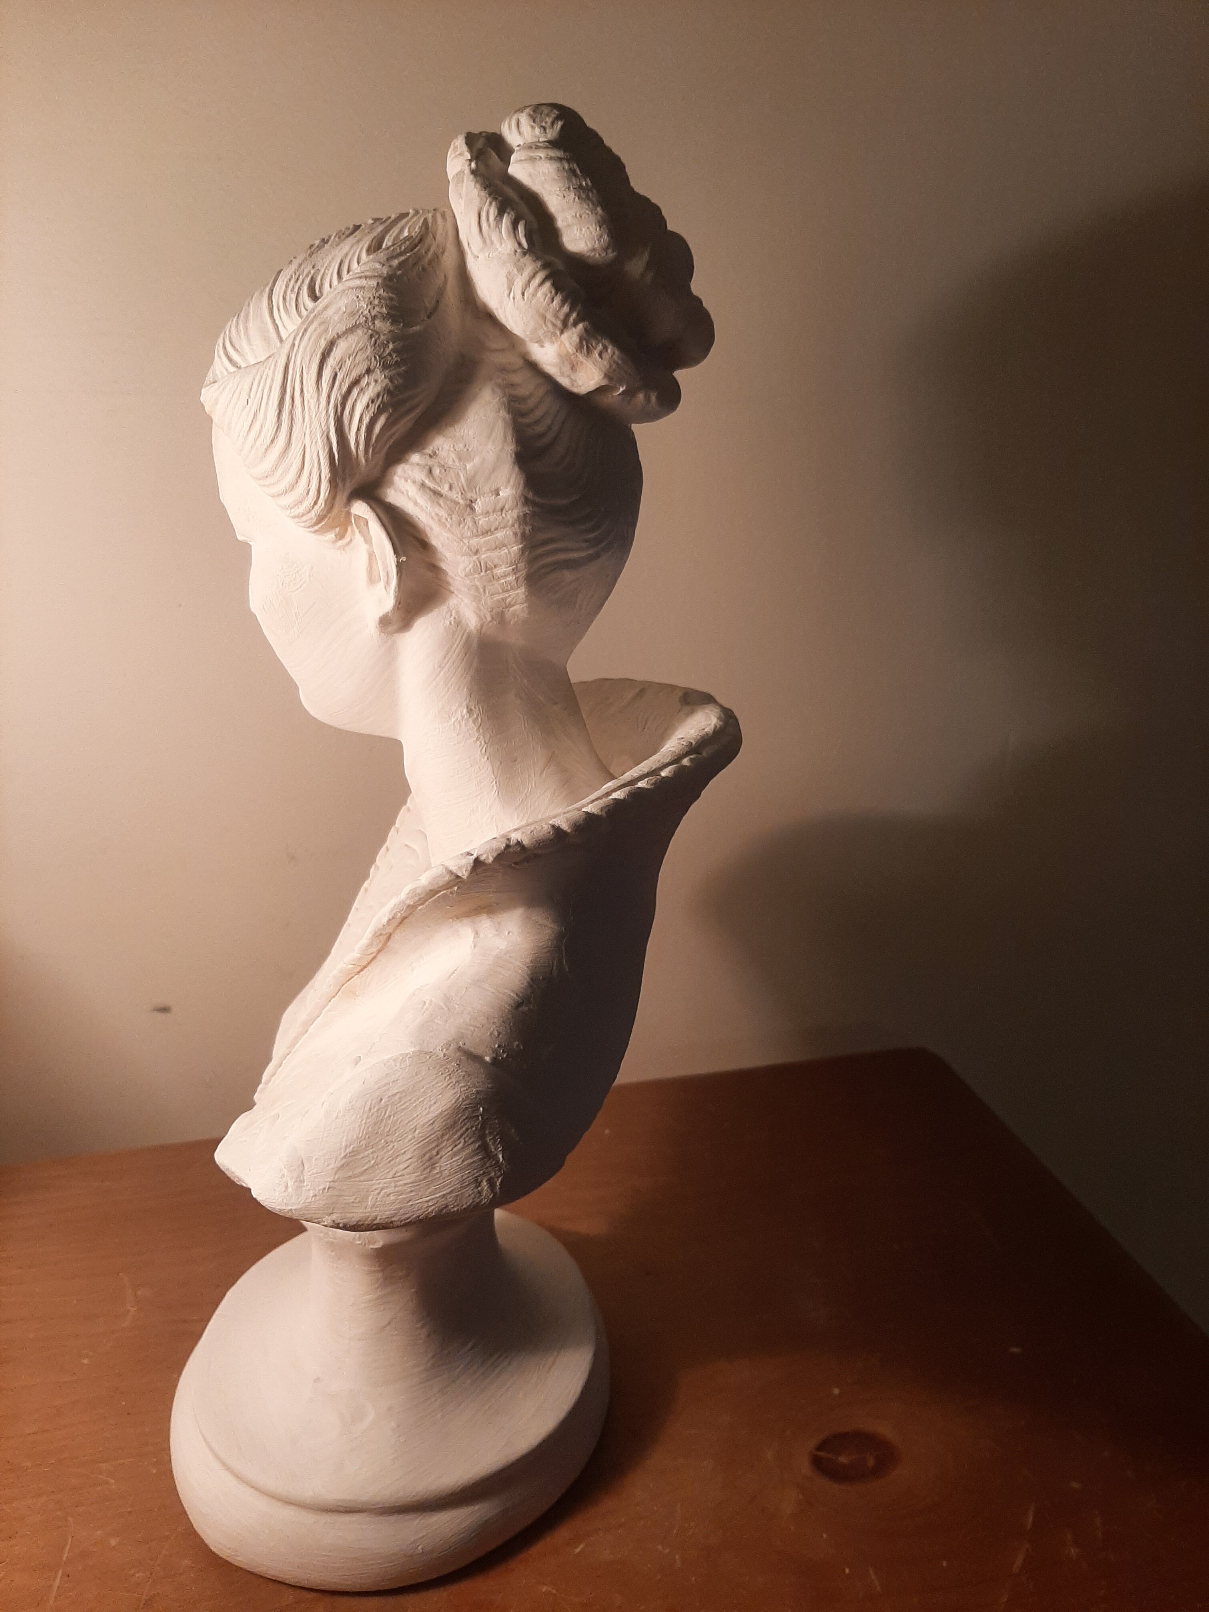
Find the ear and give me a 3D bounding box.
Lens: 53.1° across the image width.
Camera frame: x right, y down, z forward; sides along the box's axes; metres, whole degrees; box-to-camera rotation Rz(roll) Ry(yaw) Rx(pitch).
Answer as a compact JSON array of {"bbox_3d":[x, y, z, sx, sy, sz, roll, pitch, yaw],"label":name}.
[{"bbox_3d":[-0.072,-0.075,0.380,0.014,0.040,0.023,-16,13,-23],"label":"ear"}]

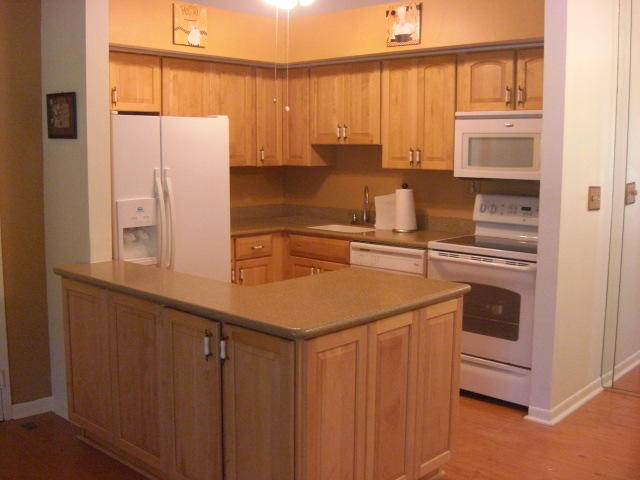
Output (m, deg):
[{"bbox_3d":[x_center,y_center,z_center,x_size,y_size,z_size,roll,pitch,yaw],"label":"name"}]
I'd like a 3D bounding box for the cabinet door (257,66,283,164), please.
[{"bbox_3d":[-0.398,-0.956,5.486,0.025,0.755,0.283,7,11,43],"label":"cabinet door"}]

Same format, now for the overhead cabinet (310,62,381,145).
[{"bbox_3d":[0.291,-1.016,5.324,0.680,0.589,0.322,7,10,41],"label":"overhead cabinet"}]

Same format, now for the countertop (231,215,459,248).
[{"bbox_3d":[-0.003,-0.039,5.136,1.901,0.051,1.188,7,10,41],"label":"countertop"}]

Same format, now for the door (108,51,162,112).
[{"bbox_3d":[-1.204,-1.015,4.580,0.025,0.373,0.393,7,11,43],"label":"door"}]

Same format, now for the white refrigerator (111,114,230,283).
[{"bbox_3d":[-1.163,0.073,4.470,0.861,1.713,0.846,7,10,41],"label":"white refrigerator"}]

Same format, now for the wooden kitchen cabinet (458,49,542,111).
[{"bbox_3d":[1.280,-1.002,4.442,0.753,0.366,0.322,7,10,41],"label":"wooden kitchen cabinet"}]

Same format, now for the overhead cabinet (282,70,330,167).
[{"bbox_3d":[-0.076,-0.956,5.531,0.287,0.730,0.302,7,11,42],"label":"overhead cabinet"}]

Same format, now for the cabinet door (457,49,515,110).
[{"bbox_3d":[1.024,-0.970,4.339,0.391,0.348,0.030,7,11,42],"label":"cabinet door"}]

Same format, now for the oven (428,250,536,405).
[{"bbox_3d":[1.151,0.493,4.389,0.757,0.861,0.635,7,11,42],"label":"oven"}]

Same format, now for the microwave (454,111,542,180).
[{"bbox_3d":[1.255,-0.590,4.375,0.752,0.410,0.350,7,11,42],"label":"microwave"}]

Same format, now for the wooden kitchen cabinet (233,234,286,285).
[{"bbox_3d":[-0.667,0.372,5.422,0.604,0.861,0.530,7,10,41],"label":"wooden kitchen cabinet"}]

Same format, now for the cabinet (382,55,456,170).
[{"bbox_3d":[0.760,-0.853,4.802,0.593,0.730,0.332,7,11,42],"label":"cabinet"}]

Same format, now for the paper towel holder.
[{"bbox_3d":[0.610,-0.228,4.985,0.172,0.340,0.172,0,8,0],"label":"paper towel holder"}]

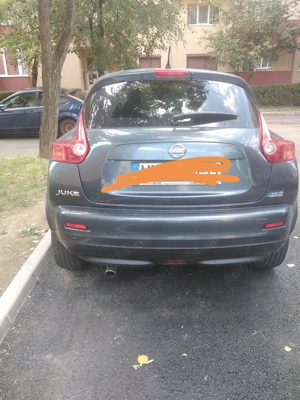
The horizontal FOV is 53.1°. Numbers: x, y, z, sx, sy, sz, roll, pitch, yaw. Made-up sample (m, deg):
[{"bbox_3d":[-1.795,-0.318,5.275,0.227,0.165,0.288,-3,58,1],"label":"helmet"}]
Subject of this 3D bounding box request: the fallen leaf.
[{"bbox_3d":[-0.034,0.843,1.585,0.055,0.012,0.065,0,17,0],"label":"fallen leaf"}]

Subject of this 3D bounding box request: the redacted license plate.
[{"bbox_3d":[0.155,-0.154,1.741,0.525,0.120,0.020,0,11,0],"label":"redacted license plate"}]

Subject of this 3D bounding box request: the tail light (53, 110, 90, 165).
[{"bbox_3d":[-0.484,-0.397,1.881,0.270,0.310,0.300,0,17,0],"label":"tail light"}]

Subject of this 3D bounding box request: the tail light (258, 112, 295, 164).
[{"bbox_3d":[0.786,-0.406,1.887,0.270,0.310,0.300,0,17,0],"label":"tail light"}]

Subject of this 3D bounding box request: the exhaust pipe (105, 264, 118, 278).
[{"bbox_3d":[-0.257,0.463,2.007,0.068,0.068,0.130,0,17,0],"label":"exhaust pipe"}]

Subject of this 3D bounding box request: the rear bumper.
[{"bbox_3d":[0.155,0.206,1.899,1.600,0.390,0.360,0,17,0],"label":"rear bumper"}]

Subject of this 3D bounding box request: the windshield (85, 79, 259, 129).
[{"bbox_3d":[0.149,-0.615,1.933,1.120,0.420,0.100,0,-23,0],"label":"windshield"}]

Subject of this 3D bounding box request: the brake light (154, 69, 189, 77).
[{"bbox_3d":[0.143,-0.821,1.954,0.235,0.045,0.050,0,17,0],"label":"brake light"}]

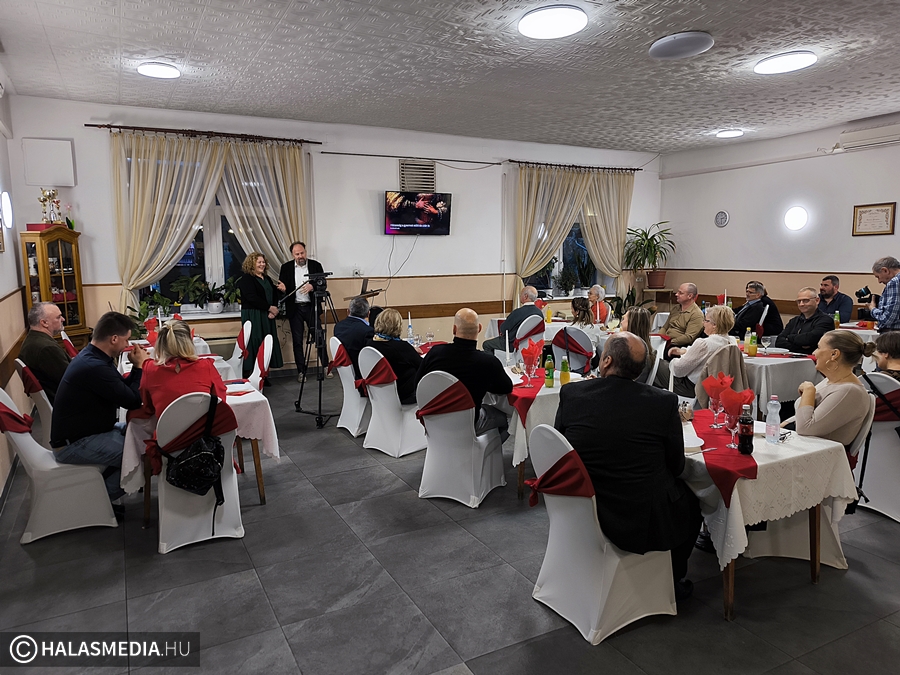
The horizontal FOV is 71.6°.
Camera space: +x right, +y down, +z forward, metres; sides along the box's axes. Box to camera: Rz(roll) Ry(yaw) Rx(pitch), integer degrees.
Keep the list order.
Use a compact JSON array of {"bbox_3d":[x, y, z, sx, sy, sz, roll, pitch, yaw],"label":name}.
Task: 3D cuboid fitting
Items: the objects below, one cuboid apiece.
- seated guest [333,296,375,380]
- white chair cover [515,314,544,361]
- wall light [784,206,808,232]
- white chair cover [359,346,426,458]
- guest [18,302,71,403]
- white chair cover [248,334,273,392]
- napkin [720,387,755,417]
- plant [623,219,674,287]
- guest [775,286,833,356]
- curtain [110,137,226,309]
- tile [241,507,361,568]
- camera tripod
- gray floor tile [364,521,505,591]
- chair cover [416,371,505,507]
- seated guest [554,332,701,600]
[{"bbox_3d":[-0.711,0.242,6.047,0.800,1.270,0.520,-7,10,-42],"label":"seated guest"},{"bbox_3d":[0.928,0.142,7.901,0.440,0.890,0.540,-5,9,-28],"label":"white chair cover"},{"bbox_3d":[5.049,-1.727,9.051,0.090,0.350,0.350,-5,9,-27],"label":"wall light"},{"bbox_3d":[-0.429,0.483,5.318,0.460,0.910,0.560,7,11,44],"label":"white chair cover"},{"bbox_3d":[-2.771,0.392,4.636,0.760,1.310,0.520,-7,10,-39],"label":"guest"},{"bbox_3d":[-1.996,0.448,5.942,0.530,0.900,0.450,-5,9,-34],"label":"white chair cover"},{"bbox_3d":[1.360,0.320,2.952,0.160,0.180,0.130,2,8,17],"label":"napkin"},{"bbox_3d":[3.449,-1.425,10.761,0.900,1.160,0.880,-5,9,-28],"label":"plant"},{"bbox_3d":[3.143,0.204,5.645,0.750,1.310,0.550,-7,10,-39],"label":"guest"},{"bbox_3d":[-3.267,-1.277,7.560,1.310,2.240,0.140,-4,9,-28],"label":"curtain"},{"bbox_3d":[-0.904,1.170,3.696,0.600,0.010,0.600,-5,9,-28],"label":"tile"},{"bbox_3d":[-1.201,0.091,6.338,0.660,1.450,0.780,-5,9,-28],"label":"camera tripod"},{"bbox_3d":[-0.093,1.194,3.447,0.600,0.010,0.600,-5,9,-28],"label":"gray floor tile"},{"bbox_3d":[0.094,0.640,4.372,0.450,0.900,0.530,3,8,27],"label":"chair cover"},{"bbox_3d":[0.835,0.604,2.940,0.580,1.290,0.770,5,10,35],"label":"seated guest"}]

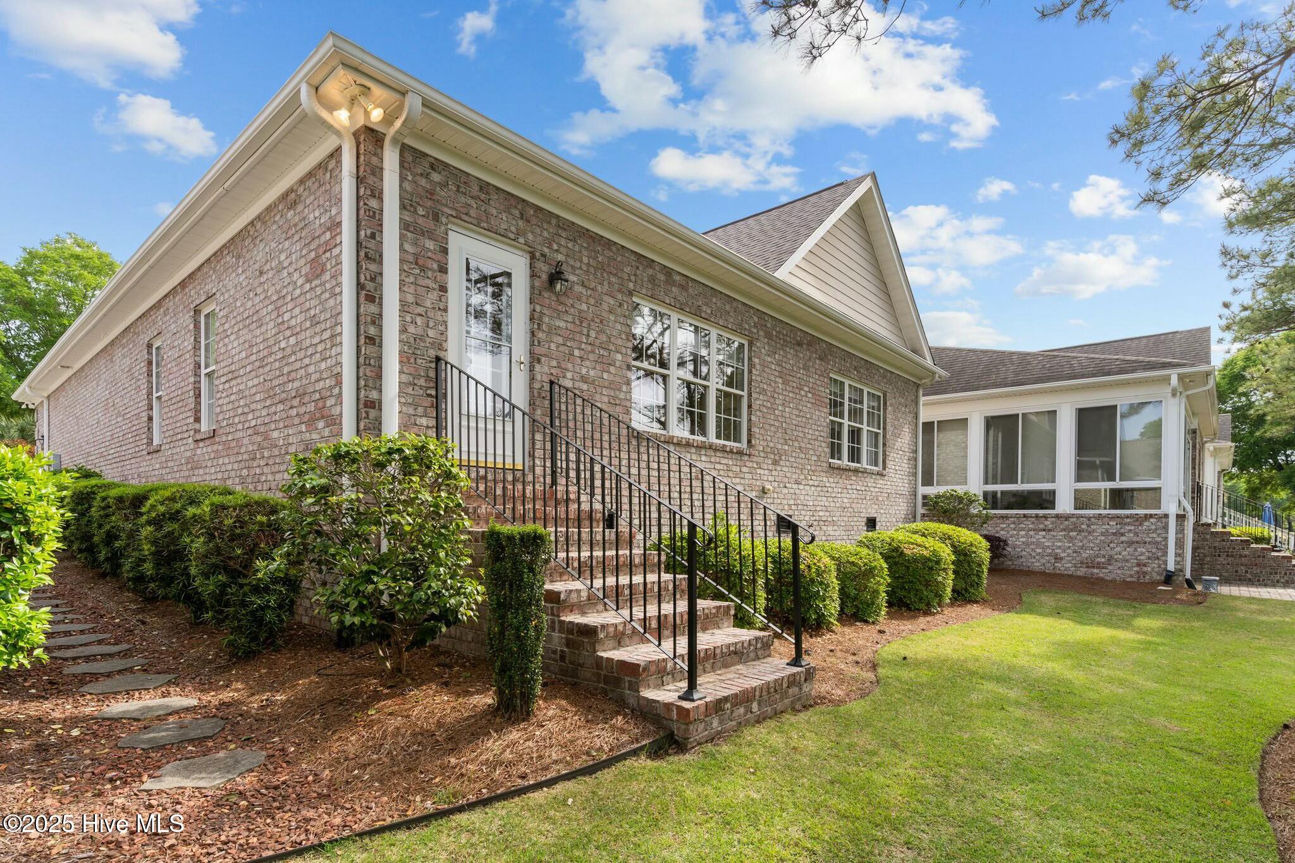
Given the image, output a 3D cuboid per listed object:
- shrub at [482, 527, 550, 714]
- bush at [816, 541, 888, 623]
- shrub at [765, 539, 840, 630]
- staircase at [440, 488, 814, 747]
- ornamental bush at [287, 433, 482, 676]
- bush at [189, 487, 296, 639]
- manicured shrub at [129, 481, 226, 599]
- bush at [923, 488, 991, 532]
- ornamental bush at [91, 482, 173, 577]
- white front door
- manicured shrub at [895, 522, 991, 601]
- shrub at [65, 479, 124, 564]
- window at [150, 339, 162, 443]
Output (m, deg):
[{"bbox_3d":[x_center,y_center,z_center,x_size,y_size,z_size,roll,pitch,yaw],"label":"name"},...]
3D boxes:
[{"bbox_3d":[-0.667,0.965,3.130,0.330,1.000,0.330,1,-6,0],"label":"shrub"},{"bbox_3d":[2.370,1.760,7.300,1.050,0.920,1.050,-3,-5,43],"label":"bush"},{"bbox_3d":[1.750,1.750,7.100,0.950,0.950,0.950,-5,-8,41],"label":"shrub"},{"bbox_3d":[-0.470,1.020,4.350,2.870,1.410,1.220,-5,-8,41],"label":"staircase"},{"bbox_3d":[-1.640,0.780,3.850,1.080,1.480,1.180,-5,-8,41],"label":"ornamental bush"},{"bbox_3d":[-3.480,1.140,5.170,0.850,1.100,0.800,-5,-8,40],"label":"bush"},{"bbox_3d":[-4.880,1.150,6.370,0.950,1.150,0.800,-5,-8,40],"label":"manicured shrub"},{"bbox_3d":[5.970,1.930,11.800,1.250,1.600,1.250,-3,-5,43],"label":"bush"},{"bbox_3d":[-5.720,1.090,6.900,1.000,0.920,0.850,-4,-6,39],"label":"ornamental bush"},{"bbox_3d":[-1.450,-0.690,5.550,0.090,2.060,0.850,-3,-5,43],"label":"white front door"},{"bbox_3d":[4.400,1.920,9.130,1.250,1.140,1.300,-3,-5,43],"label":"manicured shrub"},{"bbox_3d":[-6.900,1.100,7.750,1.000,1.050,0.920,-3,-5,40],"label":"shrub"},{"bbox_3d":[-6.840,-0.550,8.500,0.760,1.460,0.120,-5,-8,40],"label":"window"}]

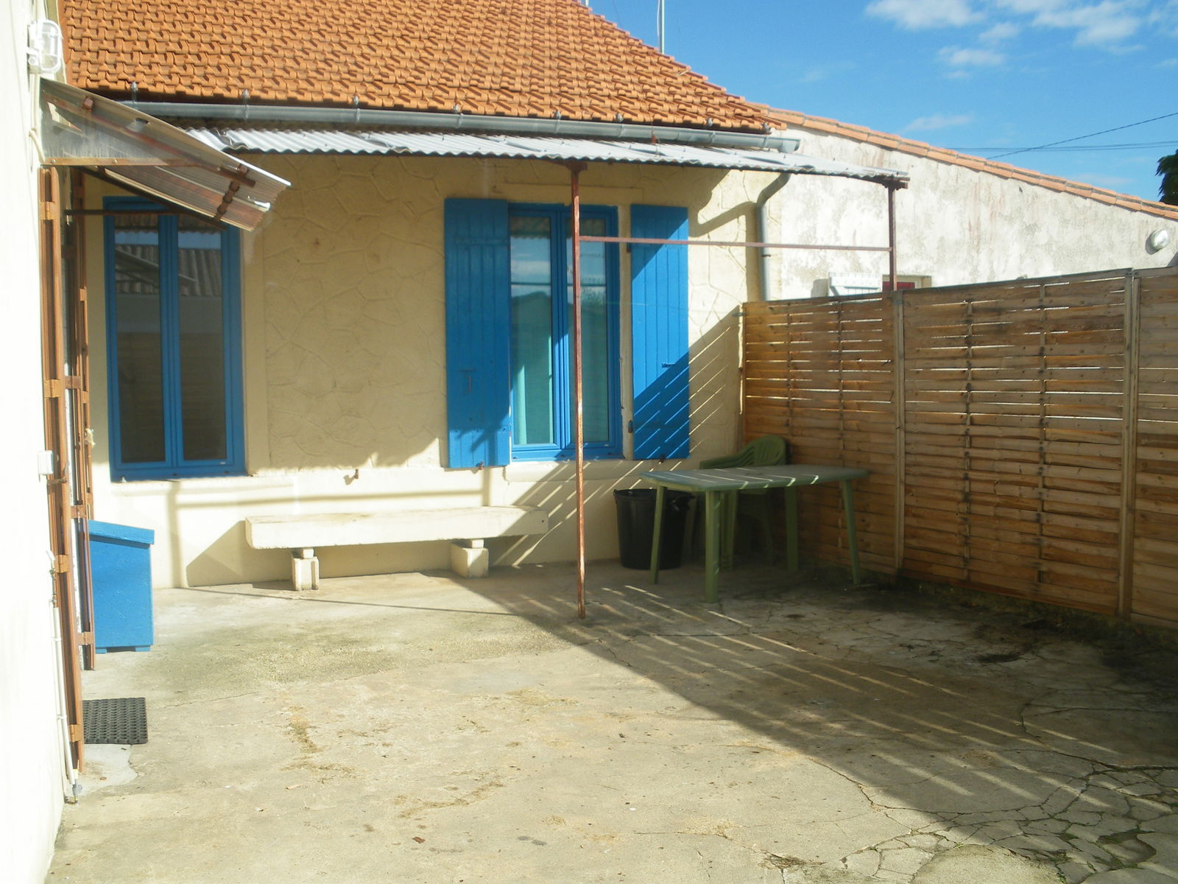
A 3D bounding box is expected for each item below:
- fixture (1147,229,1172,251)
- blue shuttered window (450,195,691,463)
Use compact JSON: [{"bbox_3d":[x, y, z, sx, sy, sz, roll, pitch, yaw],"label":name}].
[{"bbox_3d":[4.948,-1.756,10.631,0.190,0.190,0.100,-2,4,-18],"label":"fixture"},{"bbox_3d":[-0.135,-0.799,9.080,1.869,1.923,0.140,-2,4,-18],"label":"blue shuttered window"}]

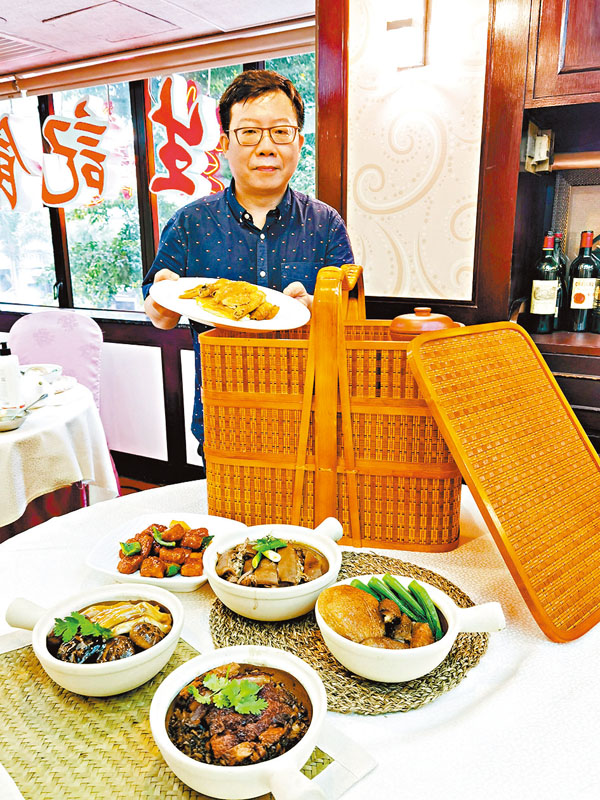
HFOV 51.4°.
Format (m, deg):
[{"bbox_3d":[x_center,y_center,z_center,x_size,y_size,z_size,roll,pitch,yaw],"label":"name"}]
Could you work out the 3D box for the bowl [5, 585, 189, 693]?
[{"bbox_3d":[-0.259,0.301,0.777,0.237,0.070,0.181,4,15,16],"label":"bowl"}]

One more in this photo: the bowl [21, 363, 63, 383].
[{"bbox_3d":[-0.912,-0.093,2.180,0.158,0.055,0.158,-1,14,0],"label":"bowl"}]

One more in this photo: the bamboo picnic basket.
[{"bbox_3d":[0.073,-0.011,1.168,0.452,0.482,0.265,2,14,9],"label":"bamboo picnic basket"}]

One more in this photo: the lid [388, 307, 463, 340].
[{"bbox_3d":[0.216,-0.139,1.081,0.124,0.048,0.124,-1,14,0],"label":"lid"}]

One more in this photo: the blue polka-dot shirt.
[{"bbox_3d":[-0.107,-0.162,1.433,0.490,0.660,0.330,-1,14,-3],"label":"blue polka-dot shirt"}]

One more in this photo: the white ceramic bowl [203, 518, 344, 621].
[{"bbox_3d":[-0.024,0.254,0.937,0.198,0.074,0.253,10,18,37],"label":"white ceramic bowl"}]

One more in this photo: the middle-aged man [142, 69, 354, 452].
[{"bbox_3d":[-0.099,0.122,1.453,0.500,1.660,0.430,-1,14,-3],"label":"middle-aged man"}]

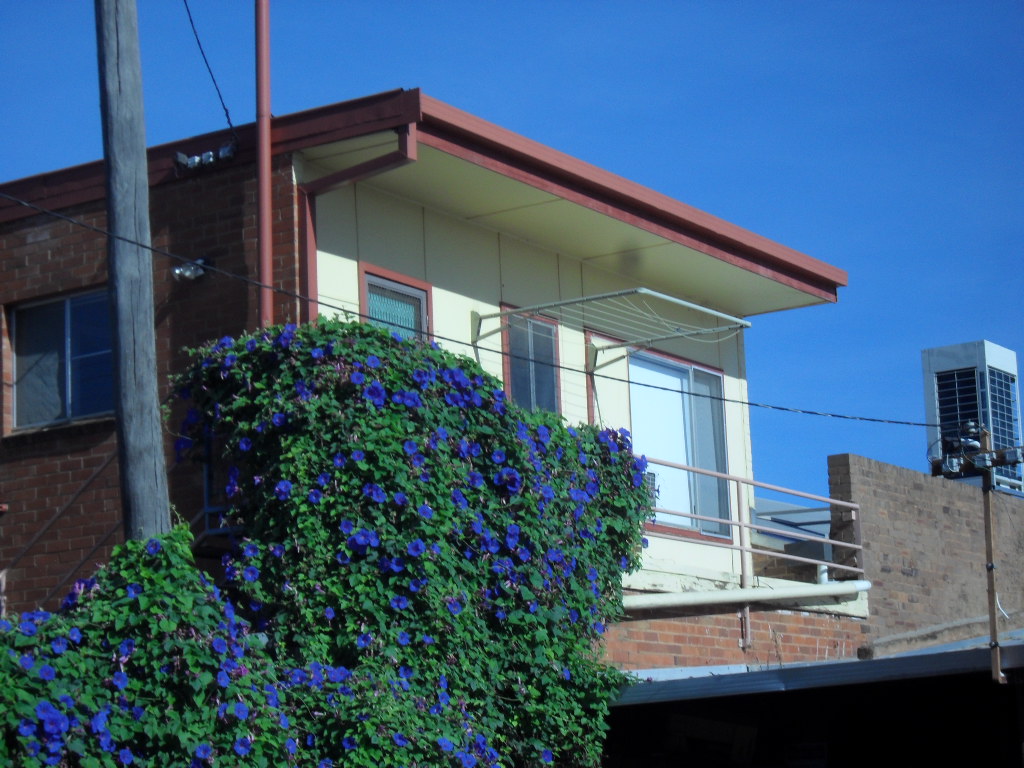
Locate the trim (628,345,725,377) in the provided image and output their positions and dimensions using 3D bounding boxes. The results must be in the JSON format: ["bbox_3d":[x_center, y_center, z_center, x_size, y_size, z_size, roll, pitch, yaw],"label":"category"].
[{"bbox_3d":[1.496,-0.226,20.517,0.050,0.073,1.720,-9,-13,33],"label":"trim"}]

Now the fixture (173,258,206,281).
[{"bbox_3d":[-2.349,-0.834,16.591,0.170,0.125,0.150,-9,-13,33],"label":"fixture"}]

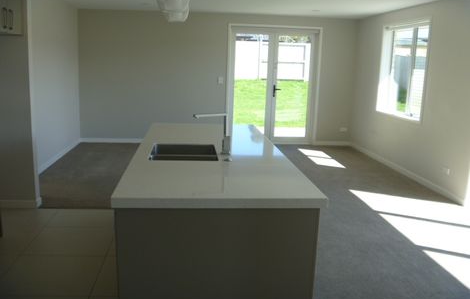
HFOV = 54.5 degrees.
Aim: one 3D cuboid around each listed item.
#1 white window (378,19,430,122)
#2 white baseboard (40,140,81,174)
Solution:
[{"bbox_3d":[2.497,-1.172,6.786,0.120,1.401,1.501,1,11,-6],"label":"white window"},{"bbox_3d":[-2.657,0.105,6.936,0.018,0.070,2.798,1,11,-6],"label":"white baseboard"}]

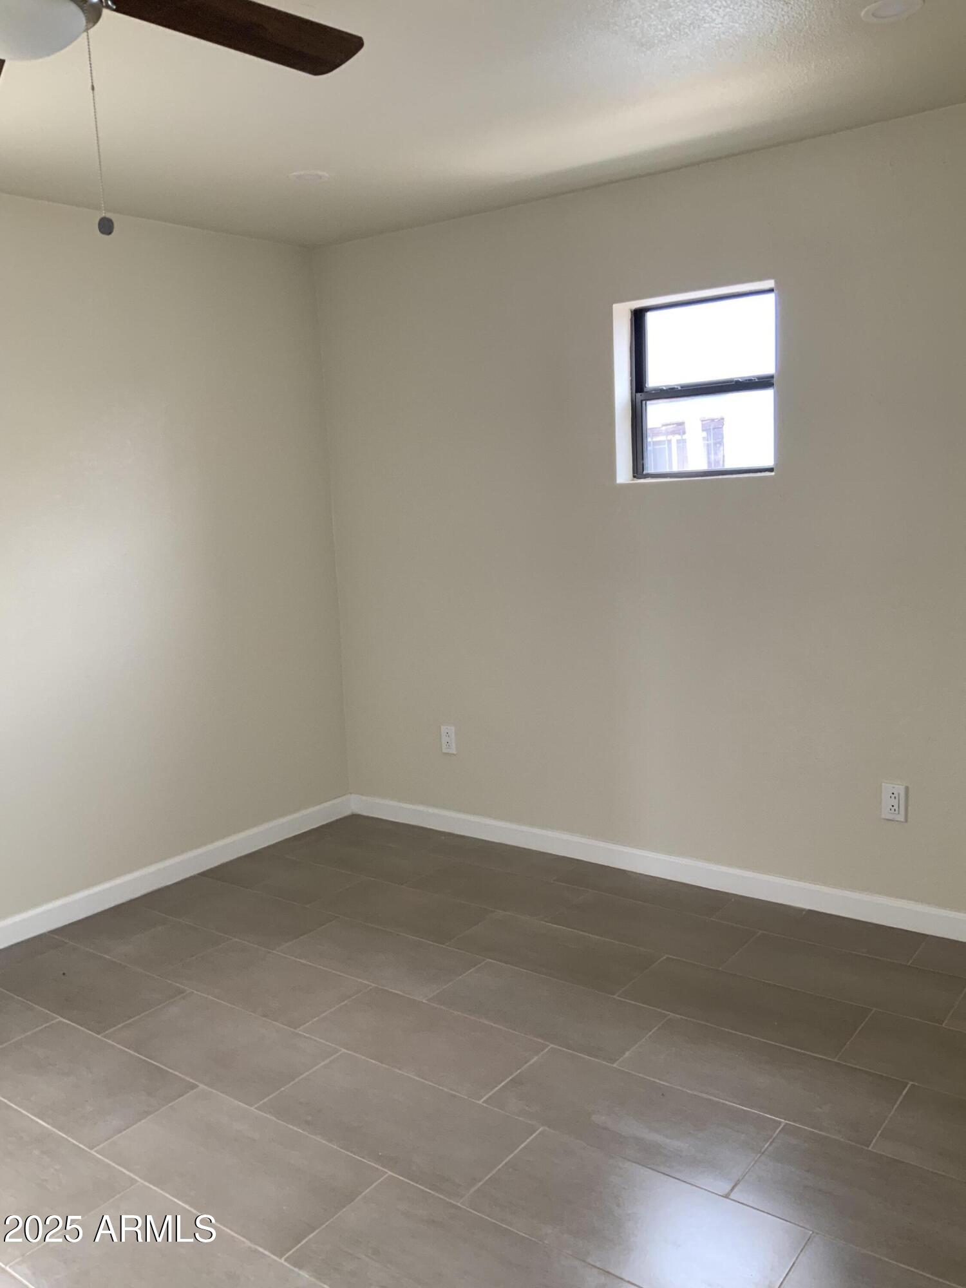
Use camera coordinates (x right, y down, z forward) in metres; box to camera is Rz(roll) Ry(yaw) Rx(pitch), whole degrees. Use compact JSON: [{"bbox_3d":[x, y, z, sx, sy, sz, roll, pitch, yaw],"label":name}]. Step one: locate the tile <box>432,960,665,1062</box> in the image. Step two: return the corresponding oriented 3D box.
[{"bbox_3d":[0.173,1.001,2.957,0.611,0.010,0.306,4,11,37],"label":"tile"}]

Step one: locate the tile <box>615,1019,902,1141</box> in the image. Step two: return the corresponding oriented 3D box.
[{"bbox_3d":[0.664,1.038,2.591,0.611,0.010,0.306,4,11,37],"label":"tile"}]

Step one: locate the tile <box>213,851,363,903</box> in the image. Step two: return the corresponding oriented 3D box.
[{"bbox_3d":[-0.755,0.871,4.029,0.585,0.010,0.306,4,11,37],"label":"tile"}]

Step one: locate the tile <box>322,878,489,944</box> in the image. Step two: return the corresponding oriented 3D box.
[{"bbox_3d":[-0.277,0.907,3.667,0.610,0.010,0.304,4,11,36],"label":"tile"}]

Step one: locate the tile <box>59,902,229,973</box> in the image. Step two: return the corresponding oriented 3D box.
[{"bbox_3d":[-1.128,0.963,3.545,0.576,0.010,0.306,4,11,37],"label":"tile"}]

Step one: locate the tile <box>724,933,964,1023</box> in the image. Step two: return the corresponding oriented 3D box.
[{"bbox_3d":[1.030,0.945,3.081,0.611,0.010,0.306,4,11,37],"label":"tile"}]

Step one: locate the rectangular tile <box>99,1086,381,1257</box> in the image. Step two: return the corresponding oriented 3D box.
[{"bbox_3d":[-0.532,1.129,2.345,0.610,0.010,0.304,4,11,36],"label":"rectangular tile"}]

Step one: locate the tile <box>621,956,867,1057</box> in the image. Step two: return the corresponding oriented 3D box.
[{"bbox_3d":[0.708,0.982,2.940,0.610,0.010,0.304,4,11,36],"label":"tile"}]

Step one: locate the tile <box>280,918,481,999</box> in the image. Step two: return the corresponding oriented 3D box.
[{"bbox_3d":[-0.319,0.964,3.321,0.610,0.010,0.304,4,11,36],"label":"tile"}]

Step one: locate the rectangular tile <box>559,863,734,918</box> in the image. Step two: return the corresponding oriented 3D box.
[{"bbox_3d":[0.569,0.857,3.764,0.611,0.010,0.238,4,11,37],"label":"rectangular tile"}]

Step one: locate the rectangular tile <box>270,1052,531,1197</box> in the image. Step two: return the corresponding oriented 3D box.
[{"bbox_3d":[-0.202,1.092,2.474,0.611,0.010,0.306,4,11,37],"label":"rectangular tile"}]

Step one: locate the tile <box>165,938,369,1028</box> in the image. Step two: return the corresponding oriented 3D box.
[{"bbox_3d":[-0.651,1.000,3.188,0.610,0.010,0.304,4,11,36],"label":"tile"}]

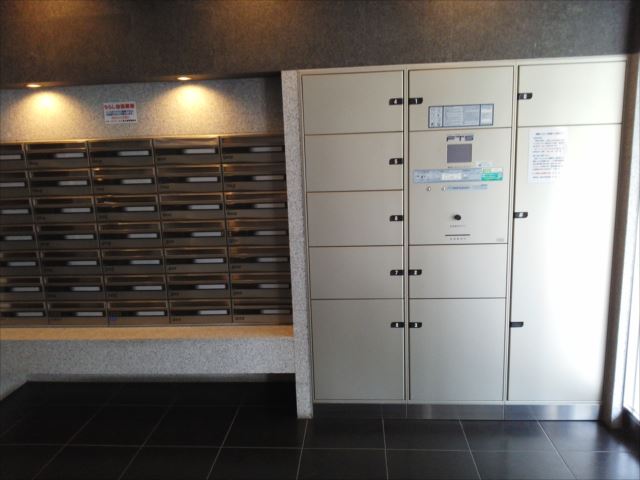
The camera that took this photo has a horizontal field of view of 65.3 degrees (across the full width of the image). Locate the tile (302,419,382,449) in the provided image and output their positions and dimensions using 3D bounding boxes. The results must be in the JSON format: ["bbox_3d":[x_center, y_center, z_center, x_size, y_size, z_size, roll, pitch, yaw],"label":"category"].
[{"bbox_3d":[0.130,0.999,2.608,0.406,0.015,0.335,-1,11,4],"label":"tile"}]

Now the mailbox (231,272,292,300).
[{"bbox_3d":[-0.316,0.244,2.928,0.361,0.149,0.250,-1,11,4],"label":"mailbox"}]

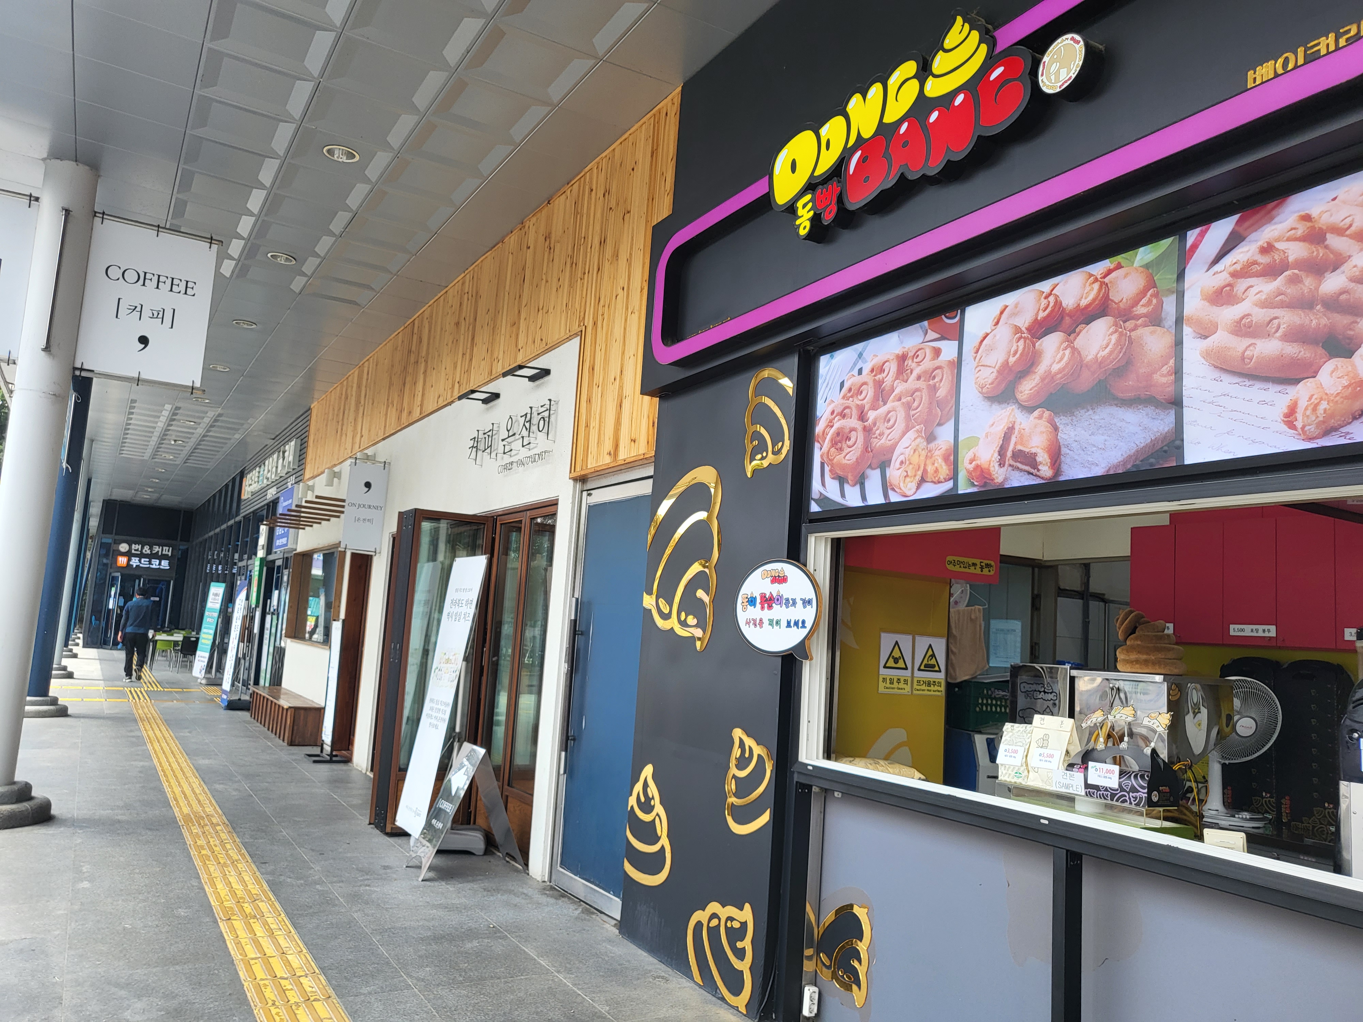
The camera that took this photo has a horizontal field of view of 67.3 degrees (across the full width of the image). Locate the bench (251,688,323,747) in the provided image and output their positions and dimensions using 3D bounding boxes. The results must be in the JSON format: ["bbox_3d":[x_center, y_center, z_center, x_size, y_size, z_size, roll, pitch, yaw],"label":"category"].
[{"bbox_3d":[-4.996,2.552,12.933,0.430,0.420,3.250,8,-8,-29],"label":"bench"}]

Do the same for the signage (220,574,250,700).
[{"bbox_3d":[-6.647,1.948,15.217,0.050,1.800,0.600,11,-10,-33],"label":"signage"}]

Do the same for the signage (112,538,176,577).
[{"bbox_3d":[-16.670,1.452,31.823,1.730,1.100,0.150,8,-8,-29],"label":"signage"}]

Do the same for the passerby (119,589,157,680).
[{"bbox_3d":[-10.224,2.311,19.256,0.620,1.760,0.450,8,-8,-29],"label":"passerby"}]

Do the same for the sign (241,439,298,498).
[{"bbox_3d":[-7.652,-0.680,18.922,0.100,0.480,6.200,8,-8,-29],"label":"sign"}]

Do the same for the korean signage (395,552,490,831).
[{"bbox_3d":[-1.581,1.179,6.710,0.050,1.800,0.600,17,-13,-28],"label":"korean signage"}]

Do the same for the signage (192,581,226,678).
[{"bbox_3d":[-9.069,2.276,19.638,0.600,1.800,0.050,-2,-14,45],"label":"signage"}]

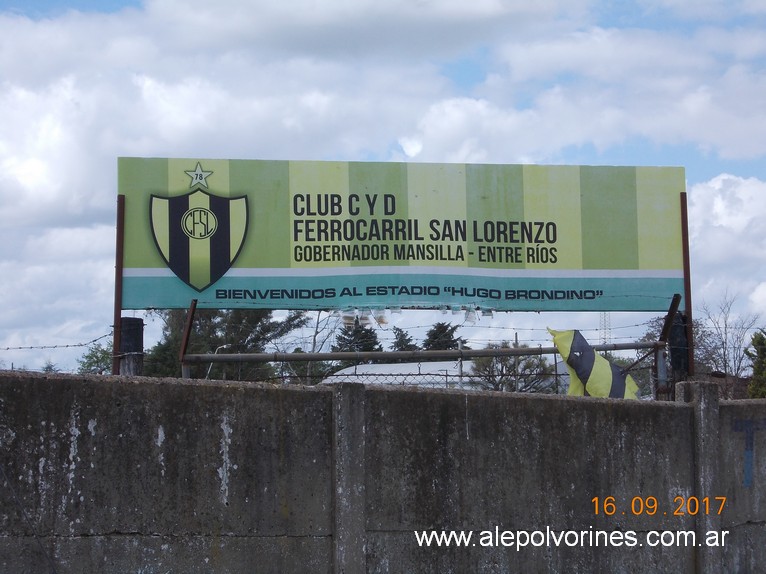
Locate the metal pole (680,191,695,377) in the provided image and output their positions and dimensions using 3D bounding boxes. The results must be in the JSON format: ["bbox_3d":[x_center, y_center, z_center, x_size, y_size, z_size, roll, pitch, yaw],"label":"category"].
[{"bbox_3d":[2.413,-0.023,16.828,0.060,1.467,0.060,-1,-6,0],"label":"metal pole"}]

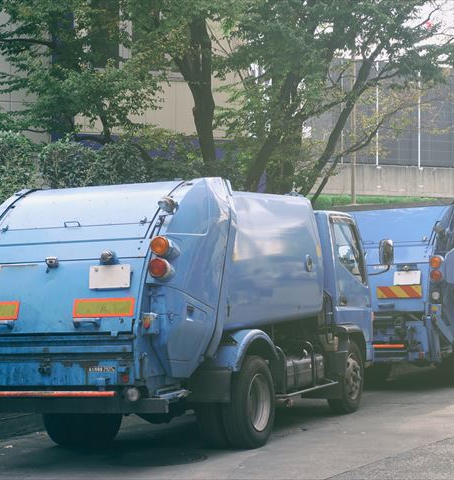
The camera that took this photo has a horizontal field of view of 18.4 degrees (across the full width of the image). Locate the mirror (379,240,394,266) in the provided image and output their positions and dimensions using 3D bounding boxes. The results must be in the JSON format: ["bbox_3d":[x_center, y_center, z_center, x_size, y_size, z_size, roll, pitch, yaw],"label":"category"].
[{"bbox_3d":[1.647,0.129,14.400,0.155,0.265,0.075,-3,-1,35],"label":"mirror"}]

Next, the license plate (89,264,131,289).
[{"bbox_3d":[-0.849,0.268,10.168,0.330,0.165,0.015,-3,-9,23],"label":"license plate"}]

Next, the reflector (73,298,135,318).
[{"bbox_3d":[-0.888,0.494,10.136,0.490,0.138,0.015,-3,-18,23],"label":"reflector"}]

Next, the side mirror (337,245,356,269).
[{"bbox_3d":[1.229,0.170,14.400,0.170,0.245,0.080,-3,-1,35],"label":"side mirror"}]

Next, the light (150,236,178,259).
[{"bbox_3d":[-0.456,0.053,10.207,0.145,0.145,0.150,-3,-7,23],"label":"light"}]

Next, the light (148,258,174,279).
[{"bbox_3d":[-0.467,0.212,10.164,0.145,0.145,0.140,-3,-7,23],"label":"light"}]

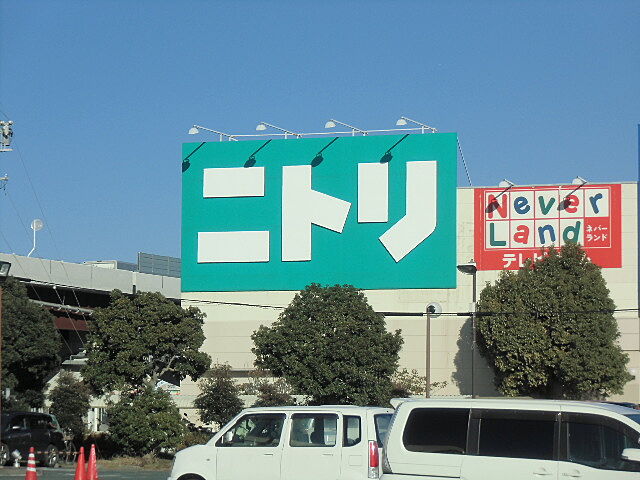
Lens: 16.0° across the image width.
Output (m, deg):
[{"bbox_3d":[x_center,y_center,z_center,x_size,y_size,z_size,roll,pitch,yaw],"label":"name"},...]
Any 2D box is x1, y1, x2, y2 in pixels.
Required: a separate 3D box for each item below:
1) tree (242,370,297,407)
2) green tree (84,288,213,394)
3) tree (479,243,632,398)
[{"bbox_3d":[-1.821,6.166,82.000,1.880,2.850,1.880,-1,-5,20],"label":"tree"},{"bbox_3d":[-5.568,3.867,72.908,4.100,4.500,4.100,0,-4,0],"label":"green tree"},{"bbox_3d":[8.215,3.898,79.500,5.240,7.340,5.240,-1,-5,20],"label":"tree"}]

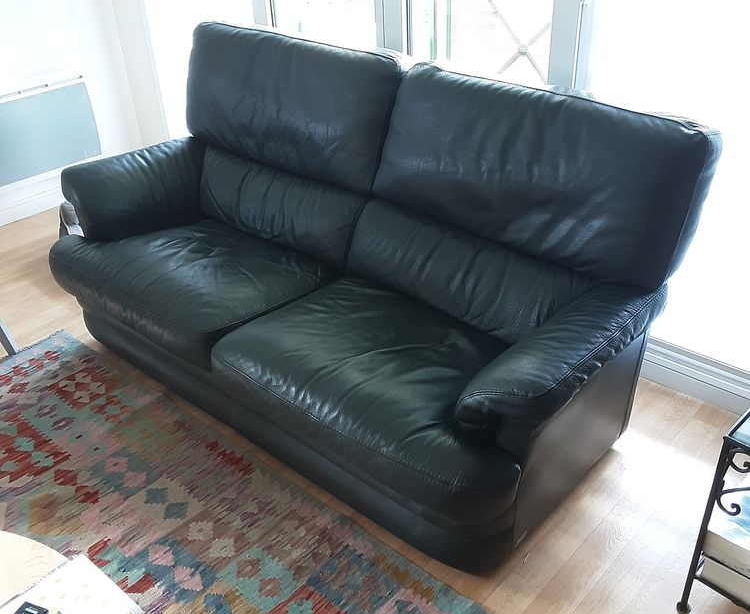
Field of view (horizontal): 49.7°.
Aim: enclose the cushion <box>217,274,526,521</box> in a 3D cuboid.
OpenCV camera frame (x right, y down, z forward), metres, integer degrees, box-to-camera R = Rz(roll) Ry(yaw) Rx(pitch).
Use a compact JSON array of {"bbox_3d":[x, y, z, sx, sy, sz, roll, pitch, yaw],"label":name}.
[{"bbox_3d":[0.044,0.183,2.175,0.899,0.205,0.529,24,42,35],"label":"cushion"}]

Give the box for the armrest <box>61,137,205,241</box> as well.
[{"bbox_3d":[-0.789,-0.468,2.968,0.202,0.227,0.706,24,42,35],"label":"armrest"}]

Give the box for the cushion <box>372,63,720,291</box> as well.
[{"bbox_3d":[0.422,-0.394,2.266,0.941,0.415,0.218,24,26,35],"label":"cushion"}]

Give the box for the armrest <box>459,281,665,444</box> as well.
[{"bbox_3d":[0.474,0.108,1.995,0.198,0.218,0.706,24,42,35],"label":"armrest"}]

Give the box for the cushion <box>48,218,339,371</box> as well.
[{"bbox_3d":[-0.628,-0.120,2.692,0.907,0.205,0.529,24,42,35],"label":"cushion"}]

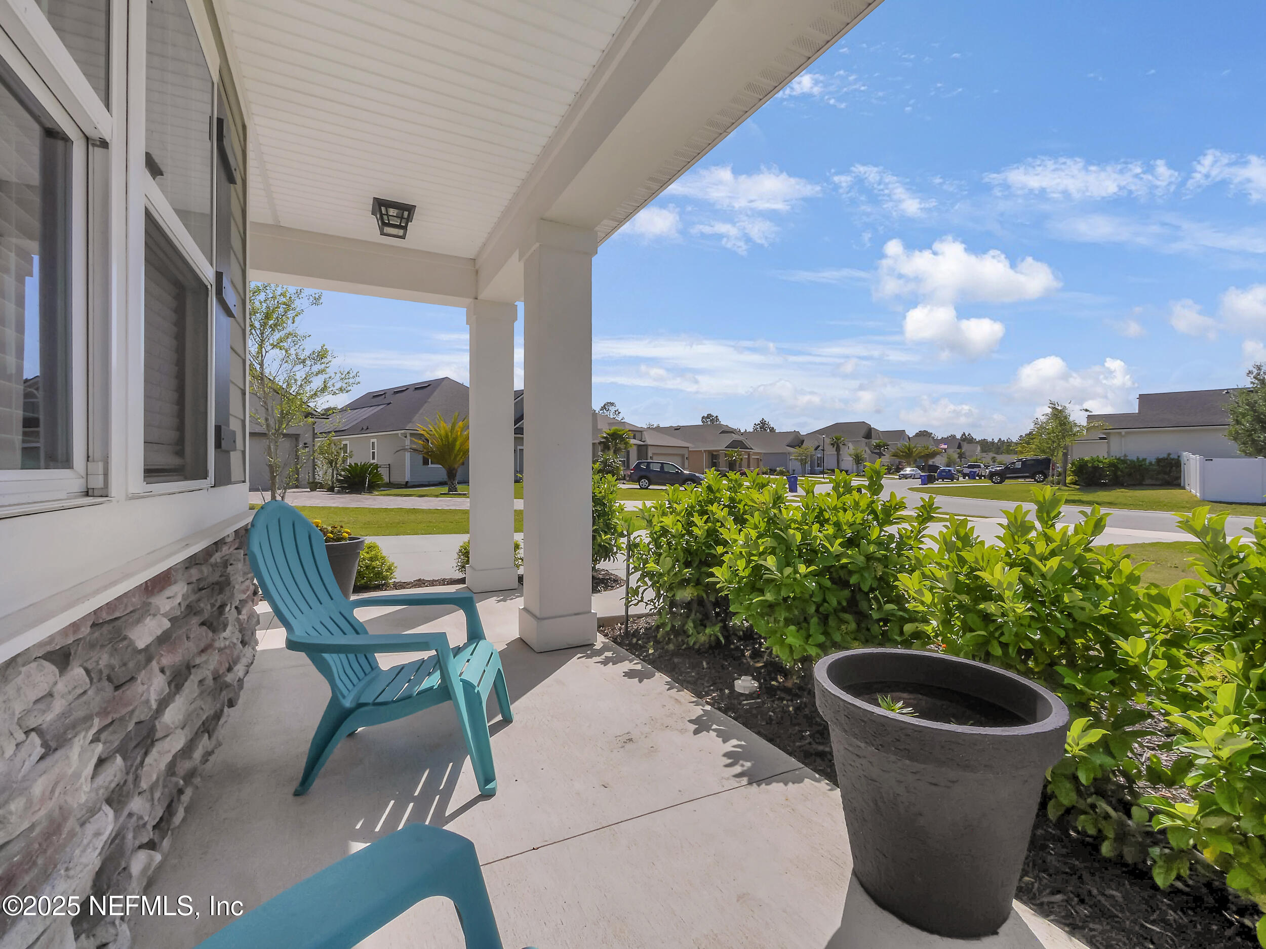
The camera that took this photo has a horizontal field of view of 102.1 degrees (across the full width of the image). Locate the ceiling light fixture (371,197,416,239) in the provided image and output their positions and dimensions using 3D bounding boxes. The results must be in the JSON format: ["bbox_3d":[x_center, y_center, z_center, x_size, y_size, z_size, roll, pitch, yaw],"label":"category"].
[{"bbox_3d":[-1.643,-1.746,3.518,0.255,0.150,0.255,0,1,-30],"label":"ceiling light fixture"}]

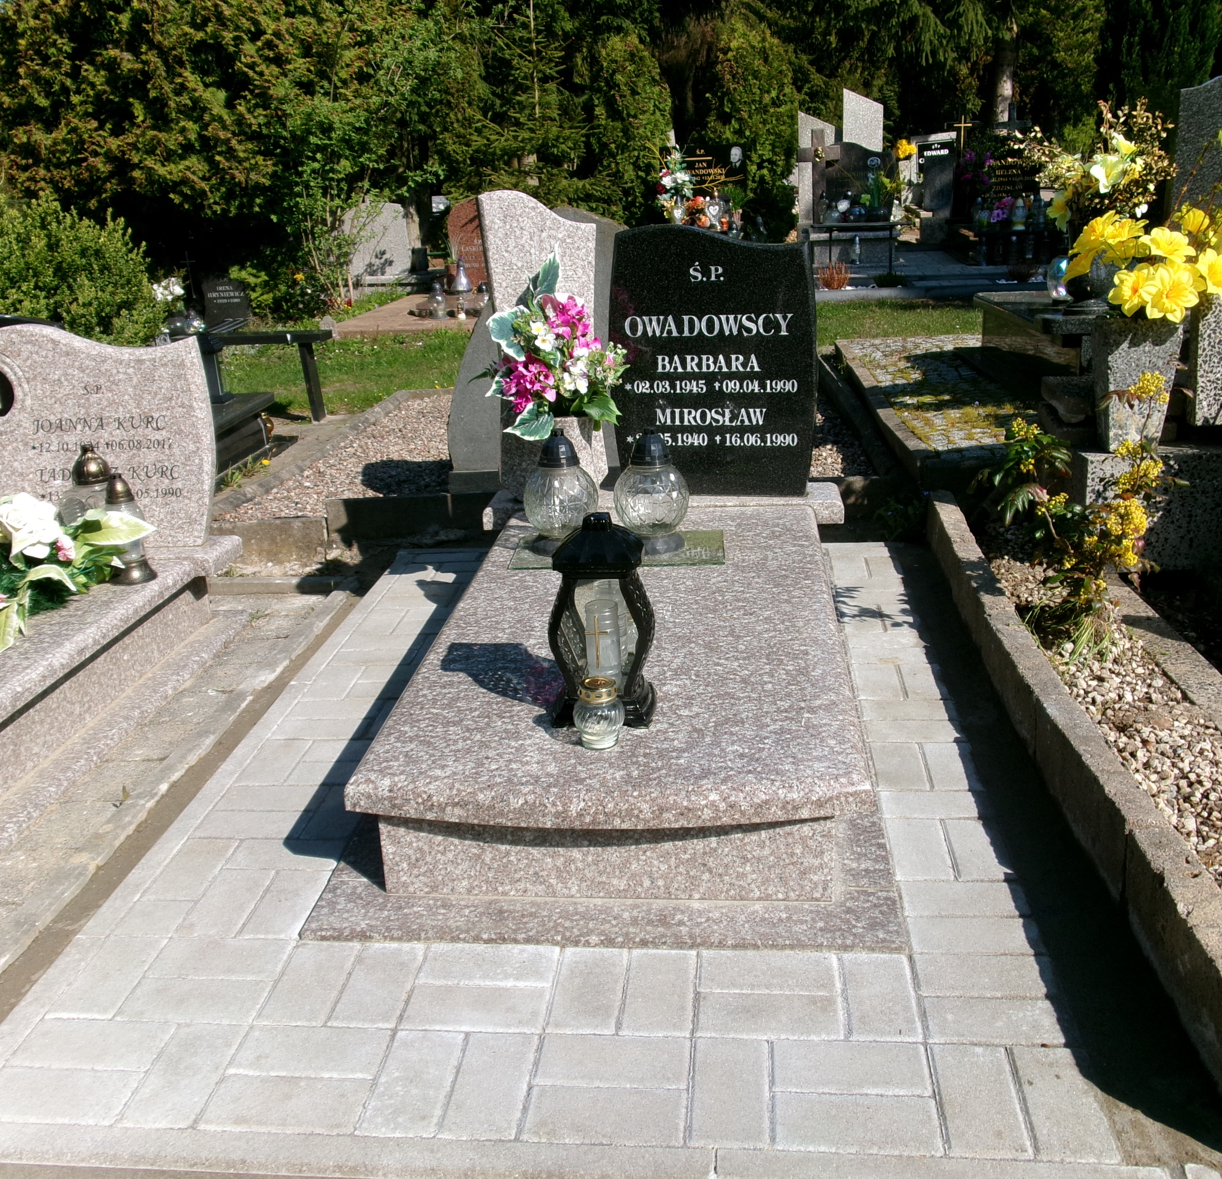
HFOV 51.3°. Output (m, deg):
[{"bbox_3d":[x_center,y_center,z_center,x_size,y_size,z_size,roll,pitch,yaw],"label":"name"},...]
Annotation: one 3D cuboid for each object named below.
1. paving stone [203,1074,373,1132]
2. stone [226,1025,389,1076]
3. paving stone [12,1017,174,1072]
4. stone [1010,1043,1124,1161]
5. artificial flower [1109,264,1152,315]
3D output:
[{"bbox_3d":[-0.419,0.695,1.659,0.200,0.060,0.100,-1,19,6],"label":"paving stone"},{"bbox_3d":[-0.401,0.649,1.720,0.197,0.060,0.095,-1,19,6],"label":"stone"},{"bbox_3d":[-0.717,0.662,1.782,0.200,0.060,0.099,-1,19,6],"label":"paving stone"},{"bbox_3d":[0.564,0.668,1.599,0.100,0.060,0.200,-1,19,6],"label":"stone"},{"bbox_3d":[1.206,-0.693,2.934,0.120,0.120,0.070,5,20,21],"label":"artificial flower"}]

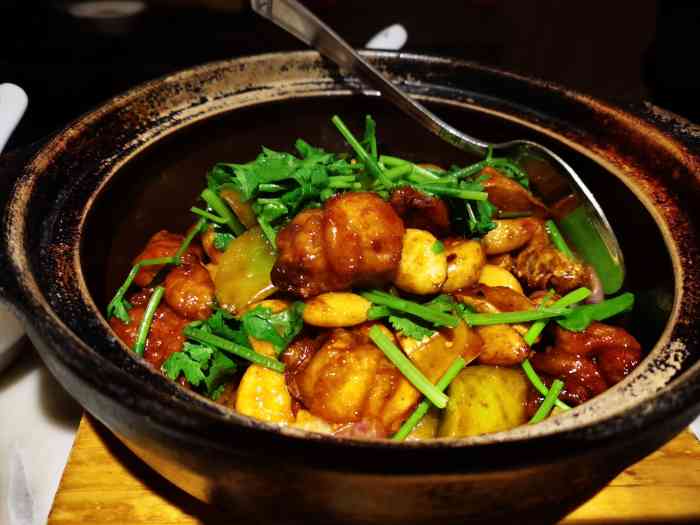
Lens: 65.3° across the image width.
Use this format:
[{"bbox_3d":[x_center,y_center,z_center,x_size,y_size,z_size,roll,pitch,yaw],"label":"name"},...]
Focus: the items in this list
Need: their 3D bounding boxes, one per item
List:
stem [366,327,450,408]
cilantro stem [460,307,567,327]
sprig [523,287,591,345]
[{"bbox_3d":[0.019,0.035,0.184,0.004,0.004,0.035,-30,65,-34],"label":"stem"},{"bbox_3d":[0.063,0.020,0.207,0.043,0.004,0.004,-3,39,-13],"label":"cilantro stem"},{"bbox_3d":[0.081,0.021,0.211,0.040,0.005,0.005,-32,49,-24],"label":"sprig"}]

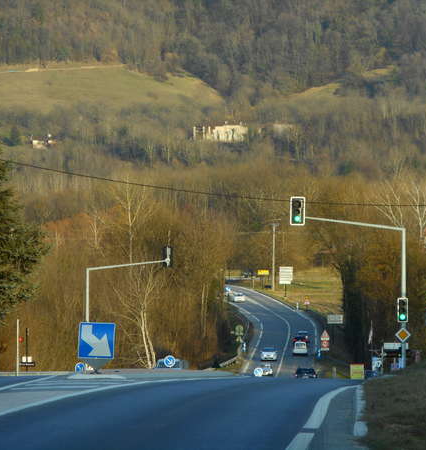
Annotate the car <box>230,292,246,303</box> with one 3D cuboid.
[{"bbox_3d":[4.010,11.963,572.000,1.800,1.600,4.400,0,0,-14],"label":"car"}]

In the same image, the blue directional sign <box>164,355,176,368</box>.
[{"bbox_3d":[-1.716,5.442,138.000,0.470,0.470,0.070,0,0,0],"label":"blue directional sign"}]

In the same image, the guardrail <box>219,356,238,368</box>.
[{"bbox_3d":[1.625,14.063,352.000,0.350,0.800,28.000,0,0,3],"label":"guardrail"}]

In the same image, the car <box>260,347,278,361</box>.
[{"bbox_3d":[6.107,14.003,376.000,1.760,1.480,4.200,0,0,2],"label":"car"}]

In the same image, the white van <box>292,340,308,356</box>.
[{"bbox_3d":[10.308,14.594,407.000,1.720,1.720,4.200,0,0,2],"label":"white van"}]

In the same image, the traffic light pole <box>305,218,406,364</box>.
[{"bbox_3d":[4.678,2.396,113.000,3.350,5.300,0.400,0,0,2],"label":"traffic light pole"}]

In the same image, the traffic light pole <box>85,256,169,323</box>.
[{"bbox_3d":[-3.851,4.125,158.000,3.950,5.900,0.400,0,0,2],"label":"traffic light pole"}]

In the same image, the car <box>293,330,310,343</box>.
[{"bbox_3d":[10.978,13.917,430.000,1.800,1.500,4.300,0,0,1],"label":"car"}]

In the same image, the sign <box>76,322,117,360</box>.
[{"bbox_3d":[-2.340,2.344,70.000,0.720,0.720,0.100,3,0,-1],"label":"sign"}]

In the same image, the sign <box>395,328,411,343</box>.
[{"bbox_3d":[6.179,3.586,112.500,0.490,0.490,0.060,0,0,2],"label":"sign"}]

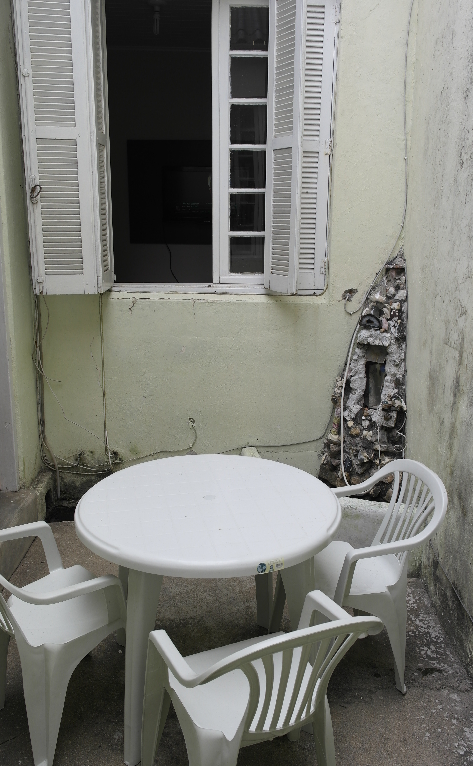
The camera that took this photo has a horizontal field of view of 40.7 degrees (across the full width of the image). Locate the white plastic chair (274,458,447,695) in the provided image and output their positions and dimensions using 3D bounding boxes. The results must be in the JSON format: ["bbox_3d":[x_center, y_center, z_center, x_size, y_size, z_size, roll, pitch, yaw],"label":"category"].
[{"bbox_3d":[0.446,0.711,2.390,0.530,0.800,0.540,-2,14,-9],"label":"white plastic chair"}]

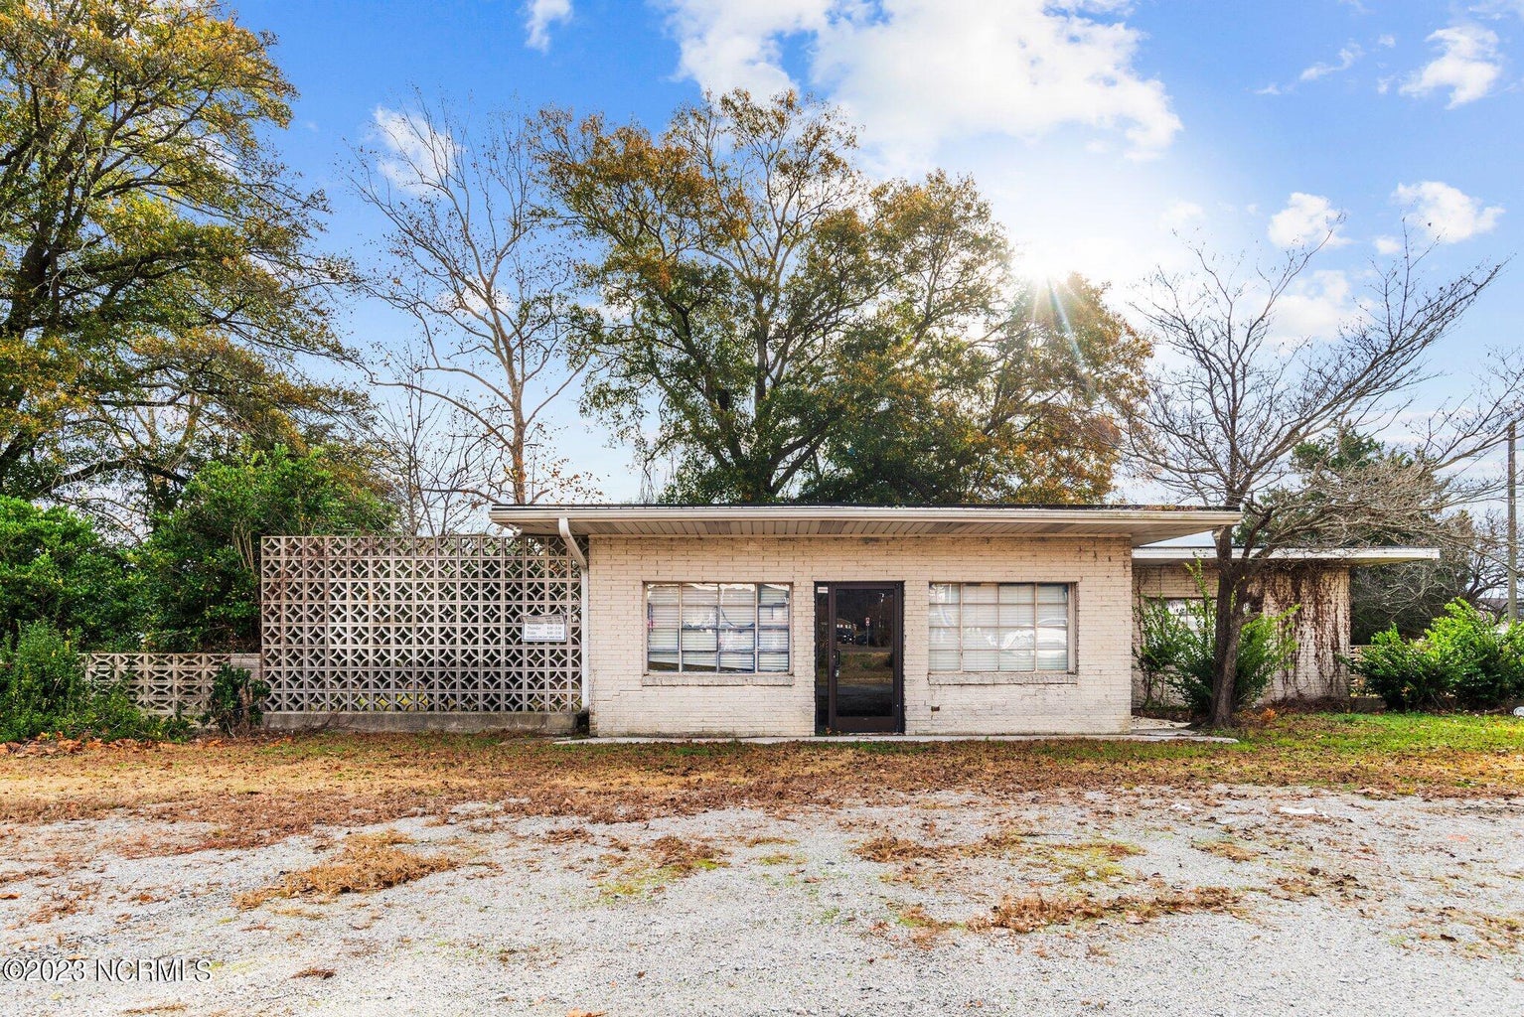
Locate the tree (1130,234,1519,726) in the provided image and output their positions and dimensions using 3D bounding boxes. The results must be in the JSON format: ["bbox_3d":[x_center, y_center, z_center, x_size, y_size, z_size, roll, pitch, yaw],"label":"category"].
[{"bbox_3d":[8.300,-0.350,12.500,5.700,7.300,5.200,0,-4,0],"label":"tree"}]

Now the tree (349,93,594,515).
[{"bbox_3d":[-8.200,-3.600,24.000,7.000,16.200,6.800,0,-4,0],"label":"tree"}]

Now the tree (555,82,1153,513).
[{"bbox_3d":[2.300,-4.000,25.000,17.300,16.800,14.500,0,-4,0],"label":"tree"}]

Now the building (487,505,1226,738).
[{"bbox_3d":[1.250,1.700,14.200,9.000,3.150,8.000,0,-4,0],"label":"building"}]

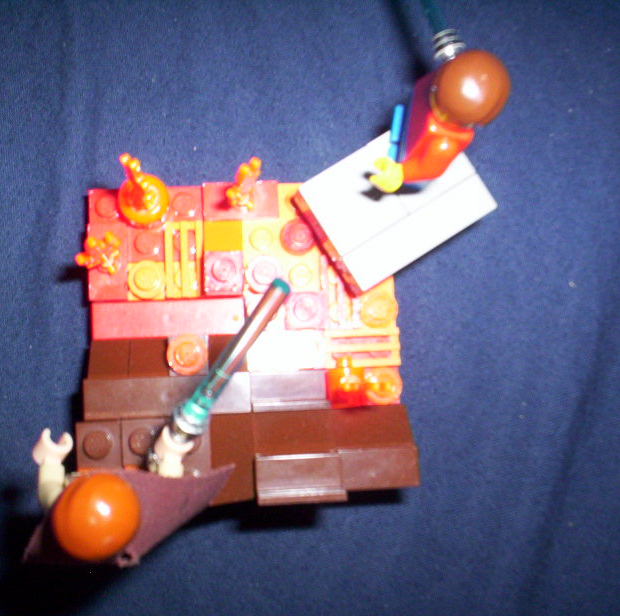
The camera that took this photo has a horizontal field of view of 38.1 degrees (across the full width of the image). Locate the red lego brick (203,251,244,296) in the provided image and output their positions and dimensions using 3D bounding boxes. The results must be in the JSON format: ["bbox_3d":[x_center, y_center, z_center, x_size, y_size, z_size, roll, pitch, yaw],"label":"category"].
[{"bbox_3d":[-0.017,-0.007,0.182,0.008,0.011,0.008,-2,85,-5],"label":"red lego brick"}]

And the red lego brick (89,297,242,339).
[{"bbox_3d":[-0.030,0.002,0.193,0.032,0.003,0.008,-2,86,-5],"label":"red lego brick"}]

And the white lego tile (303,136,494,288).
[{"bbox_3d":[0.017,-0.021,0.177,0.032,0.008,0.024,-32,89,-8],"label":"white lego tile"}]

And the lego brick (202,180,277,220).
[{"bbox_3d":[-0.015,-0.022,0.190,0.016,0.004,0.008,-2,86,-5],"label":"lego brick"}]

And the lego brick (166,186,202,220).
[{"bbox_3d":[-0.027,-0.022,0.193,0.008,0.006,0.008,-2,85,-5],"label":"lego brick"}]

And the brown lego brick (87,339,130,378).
[{"bbox_3d":[-0.041,0.010,0.184,0.008,0.007,0.008,-2,85,-5],"label":"brown lego brick"}]

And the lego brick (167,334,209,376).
[{"bbox_3d":[-0.025,0.009,0.182,0.008,0.005,0.008,-2,86,-5],"label":"lego brick"}]

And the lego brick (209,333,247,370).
[{"bbox_3d":[-0.017,0.009,0.186,0.008,0.007,0.008,-2,85,-5],"label":"lego brick"}]

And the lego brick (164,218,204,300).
[{"bbox_3d":[-0.026,-0.010,0.188,0.008,0.003,0.016,-2,86,-5],"label":"lego brick"}]

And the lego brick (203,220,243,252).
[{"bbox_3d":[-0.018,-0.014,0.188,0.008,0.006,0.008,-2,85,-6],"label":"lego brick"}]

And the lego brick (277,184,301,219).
[{"bbox_3d":[-0.003,-0.023,0.194,0.008,0.005,0.008,-2,86,-5],"label":"lego brick"}]

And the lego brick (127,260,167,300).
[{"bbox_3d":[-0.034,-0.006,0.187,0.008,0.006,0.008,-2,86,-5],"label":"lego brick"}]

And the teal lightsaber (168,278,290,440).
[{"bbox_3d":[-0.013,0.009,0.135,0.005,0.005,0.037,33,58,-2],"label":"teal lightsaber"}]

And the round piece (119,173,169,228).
[{"bbox_3d":[-0.034,-0.022,0.186,0.010,0.008,0.010,0,86,-5],"label":"round piece"}]

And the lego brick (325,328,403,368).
[{"bbox_3d":[0.011,0.009,0.189,0.016,0.004,0.008,-2,85,-6],"label":"lego brick"}]

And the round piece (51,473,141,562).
[{"bbox_3d":[-0.031,0.030,0.129,0.013,0.011,0.013,1,85,-6],"label":"round piece"}]

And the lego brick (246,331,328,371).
[{"bbox_3d":[-0.005,0.009,0.188,0.016,0.004,0.008,-2,85,-6],"label":"lego brick"}]

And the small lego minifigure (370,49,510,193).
[{"bbox_3d":[0.022,-0.033,0.162,0.018,0.042,0.024,9,84,-4],"label":"small lego minifigure"}]

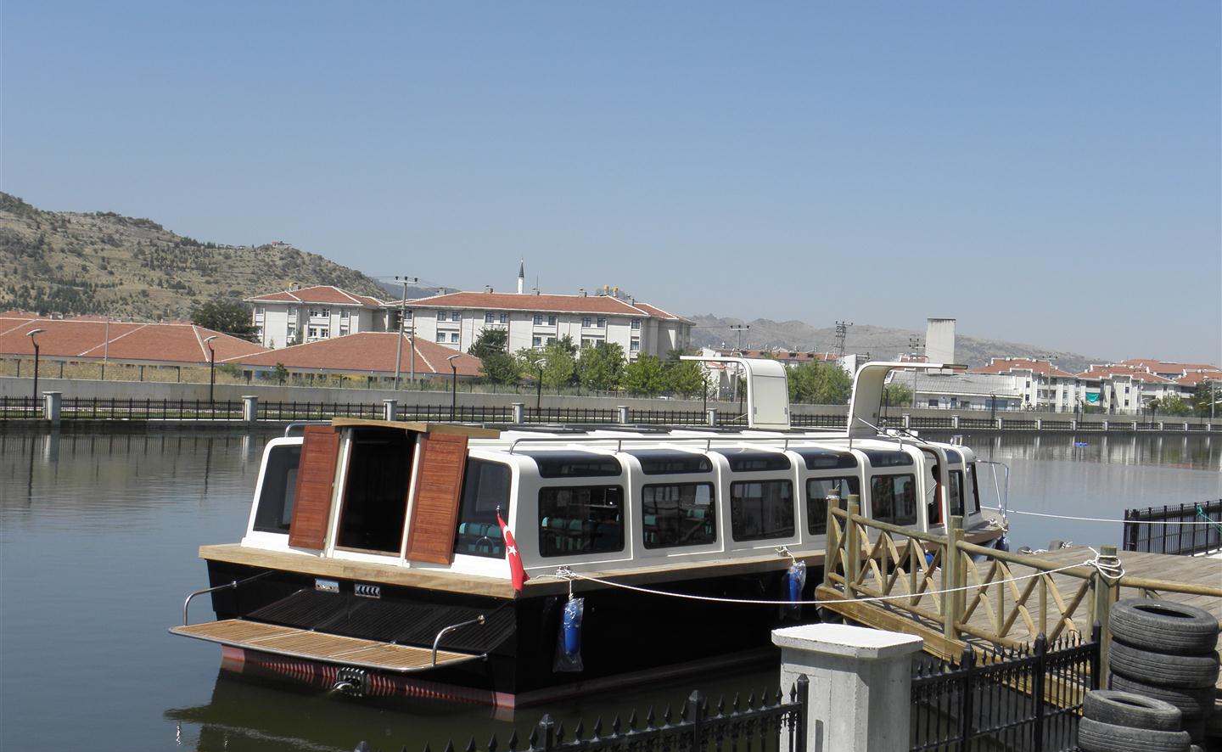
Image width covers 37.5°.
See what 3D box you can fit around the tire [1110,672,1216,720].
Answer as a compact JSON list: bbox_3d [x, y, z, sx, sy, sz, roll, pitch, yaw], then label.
[{"bbox_3d":[3.448,1.984,11.250,0.660,0.200,0.660,2,0,0],"label":"tire"}]

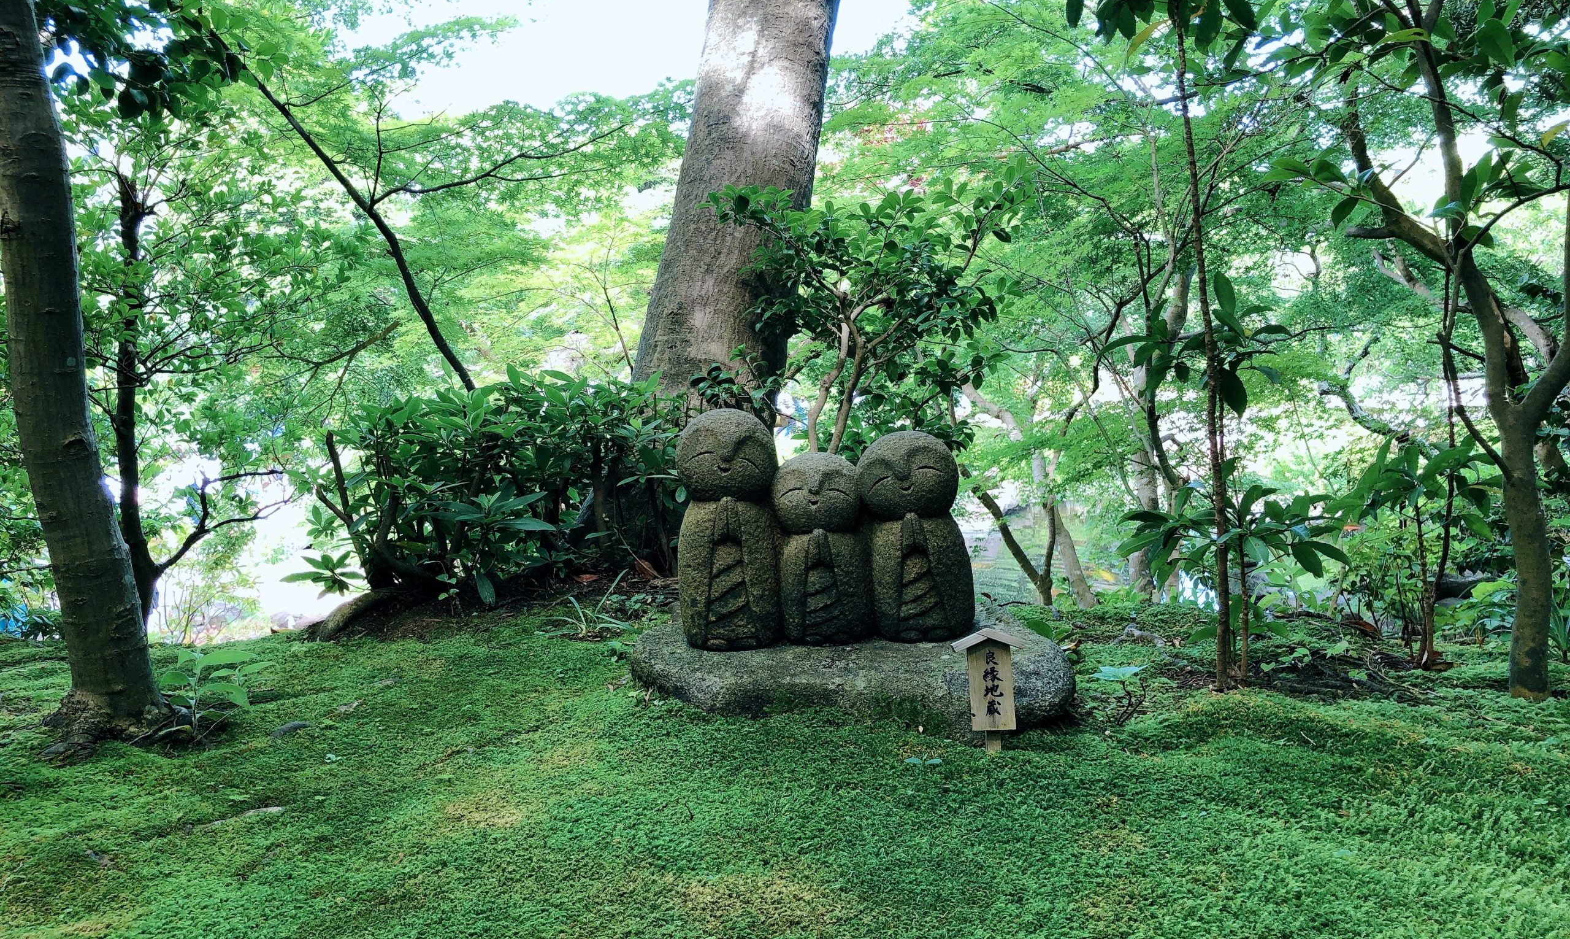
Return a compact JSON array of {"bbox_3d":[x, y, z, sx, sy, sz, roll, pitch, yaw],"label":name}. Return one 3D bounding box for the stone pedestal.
[{"bbox_3d":[0.169,0.480,3.040,1.030,0.190,0.640,-1,3,0],"label":"stone pedestal"}]

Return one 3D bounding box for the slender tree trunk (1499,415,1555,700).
[{"bbox_3d":[1.842,0.217,3.150,0.115,0.700,0.100,1,4,30],"label":"slender tree trunk"}]

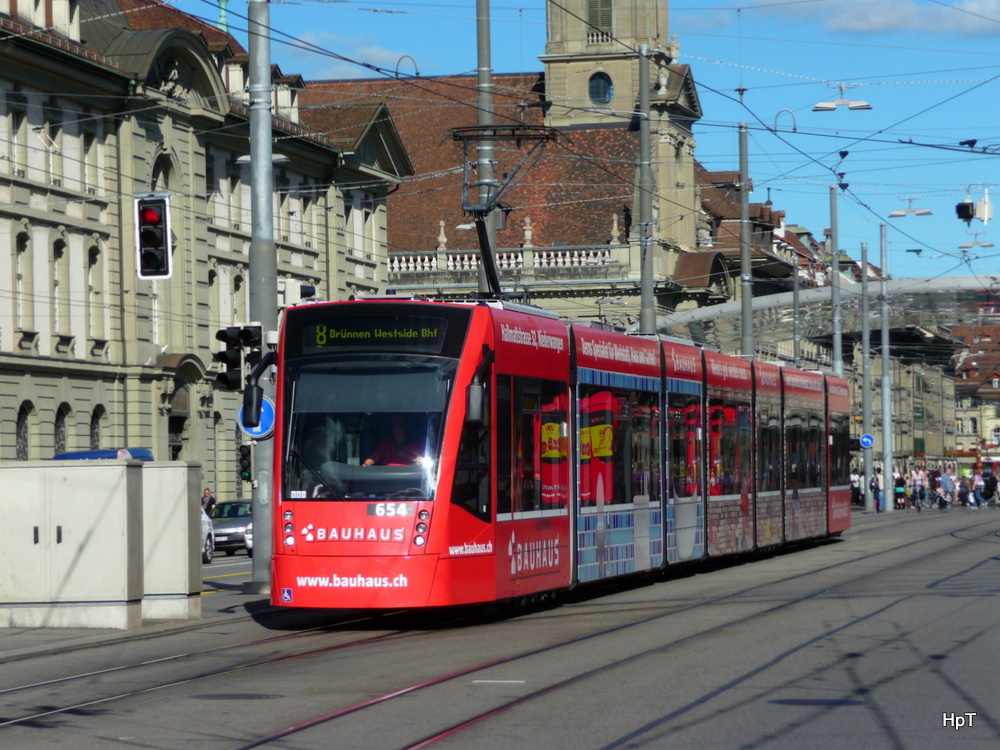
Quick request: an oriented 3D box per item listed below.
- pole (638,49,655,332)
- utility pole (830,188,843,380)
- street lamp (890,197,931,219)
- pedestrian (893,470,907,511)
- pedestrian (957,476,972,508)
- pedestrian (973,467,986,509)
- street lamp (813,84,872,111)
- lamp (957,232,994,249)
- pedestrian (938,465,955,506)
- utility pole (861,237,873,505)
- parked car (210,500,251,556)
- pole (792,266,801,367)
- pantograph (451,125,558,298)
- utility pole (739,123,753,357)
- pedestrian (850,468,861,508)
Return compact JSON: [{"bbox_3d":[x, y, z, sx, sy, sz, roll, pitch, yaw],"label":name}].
[{"bbox_3d":[3.273,-1.885,82.000,0.370,10.900,0.370,-1,-1,11],"label":"pole"},{"bbox_3d":[11.090,-0.805,121.500,0.350,10.900,0.350,-1,-1,11],"label":"utility pole"},{"bbox_3d":[10.879,-4.439,98.000,1.200,0.580,0.400,-1,-1,18],"label":"street lamp"},{"bbox_3d":[16.659,4.823,154.000,0.520,1.580,0.400,0,-1,0],"label":"pedestrian"},{"bbox_3d":[19.618,4.915,156.000,0.500,1.360,0.500,-1,-1,12],"label":"pedestrian"},{"bbox_3d":[20.079,4.770,155.000,0.620,1.670,0.500,-1,-1,9],"label":"pedestrian"},{"bbox_3d":[7.086,-5.731,76.500,1.220,0.540,0.380,-1,-1,11],"label":"street lamp"},{"bbox_3d":[15.480,-4.365,120.000,1.200,0.540,0.400,-1,-1,18],"label":"lamp"},{"bbox_3d":[18.979,4.777,157.000,0.480,1.670,0.500,-1,-1,12],"label":"pedestrian"},{"bbox_3d":[13.994,0.076,141.000,0.300,10.250,0.300,-1,-1,11],"label":"utility pole"},{"bbox_3d":[-6.501,3.913,94.081,1.750,1.460,4.300,-1,-1,11],"label":"parked car"},{"bbox_3d":[12.301,0.331,153.000,0.270,10.400,0.270,-1,-1,11],"label":"pole"},{"bbox_3d":[-0.018,-1.960,44.200,1.500,2.120,1.600,-1,-1,11],"label":"pantograph"},{"bbox_3d":[6.500,-1.246,97.000,0.330,10.800,0.330,-1,-1,11],"label":"utility pole"},{"bbox_3d":[15.863,4.998,165.000,0.500,1.660,0.340,-1,-1,-3],"label":"pedestrian"}]

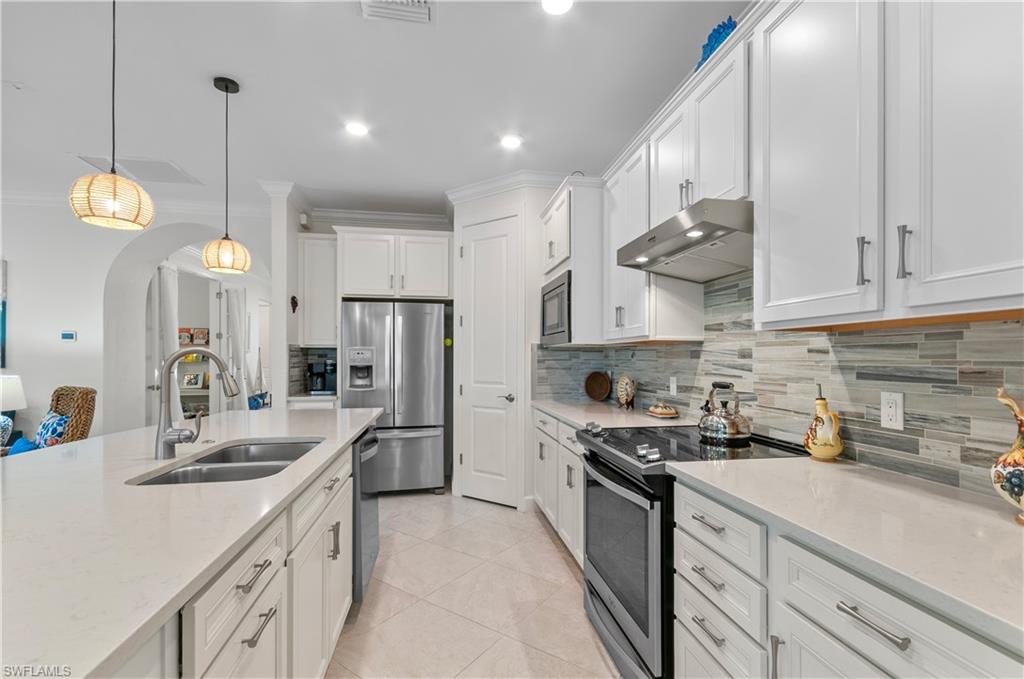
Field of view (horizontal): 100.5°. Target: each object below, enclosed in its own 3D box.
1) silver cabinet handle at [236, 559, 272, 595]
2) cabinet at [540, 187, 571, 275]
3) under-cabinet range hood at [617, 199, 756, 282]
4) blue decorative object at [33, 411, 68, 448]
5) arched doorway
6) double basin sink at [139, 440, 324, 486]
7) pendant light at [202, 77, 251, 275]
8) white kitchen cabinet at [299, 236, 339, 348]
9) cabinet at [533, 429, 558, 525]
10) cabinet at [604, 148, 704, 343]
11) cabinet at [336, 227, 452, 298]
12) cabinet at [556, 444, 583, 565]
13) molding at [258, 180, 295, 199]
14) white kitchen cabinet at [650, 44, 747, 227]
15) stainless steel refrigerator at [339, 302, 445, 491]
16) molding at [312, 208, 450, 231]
[{"bbox_3d":[-0.571,0.521,0.942,0.035,0.018,0.128,0,-2,-10],"label":"silver cabinet handle"},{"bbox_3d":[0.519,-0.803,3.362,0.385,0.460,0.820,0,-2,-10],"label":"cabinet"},{"bbox_3d":[0.876,-0.410,1.956,0.500,0.165,0.757,0,-2,-10],"label":"under-cabinet range hood"},{"bbox_3d":[-3.793,0.756,3.500,0.410,0.390,0.140,-1,-20,35],"label":"blue decorative object"},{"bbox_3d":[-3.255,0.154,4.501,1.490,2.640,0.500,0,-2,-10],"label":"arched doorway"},{"bbox_3d":[-1.012,0.565,1.635,0.415,0.200,0.740,0,-2,-10],"label":"double basin sink"},{"bbox_3d":[-1.528,-0.870,2.279,0.220,1.011,0.220,0,-2,-10],"label":"pendant light"},{"bbox_3d":[-1.853,-0.462,4.245,0.430,1.097,0.330,0,-2,-10],"label":"white kitchen cabinet"},{"bbox_3d":[0.536,0.996,3.201,0.580,0.602,0.631,0,-2,-10],"label":"cabinet"},{"bbox_3d":[0.850,-0.528,2.671,0.325,1.088,0.650,0,-2,-10],"label":"cabinet"},{"bbox_3d":[-1.109,-0.679,4.146,1.017,0.640,0.610,0,-2,-10],"label":"cabinet"},{"bbox_3d":[0.639,0.970,2.599,0.580,0.602,0.592,0,-2,-10],"label":"cabinet"},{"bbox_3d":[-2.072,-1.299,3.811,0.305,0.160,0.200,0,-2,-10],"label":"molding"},{"bbox_3d":[0.972,-0.806,1.970,0.325,0.588,0.745,0,-2,-10],"label":"white kitchen cabinet"},{"bbox_3d":[-1.145,0.554,4.258,0.920,1.790,0.720,0,-2,-10],"label":"stainless steel refrigerator"},{"bbox_3d":[-1.342,-1.246,4.380,1.367,0.120,0.100,0,-2,-10],"label":"molding"}]

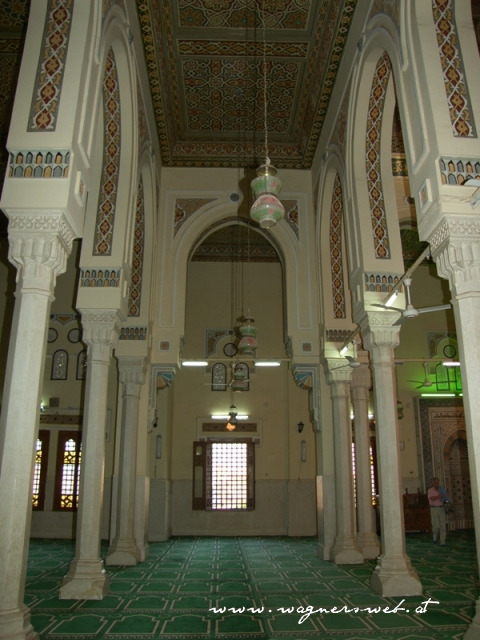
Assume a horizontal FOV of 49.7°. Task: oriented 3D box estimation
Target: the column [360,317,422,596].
[{"bbox_3d":[2.314,2.020,8.229,0.620,4.141,0.620,0,-17,-2],"label":"column"}]

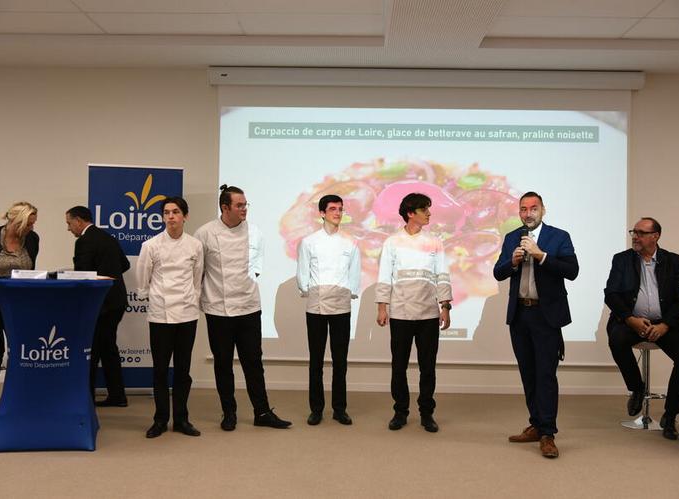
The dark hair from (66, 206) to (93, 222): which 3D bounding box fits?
[{"bbox_3d":[-2.118,-0.283,5.930,0.205,0.135,0.175,-16,-1,3],"label":"dark hair"}]

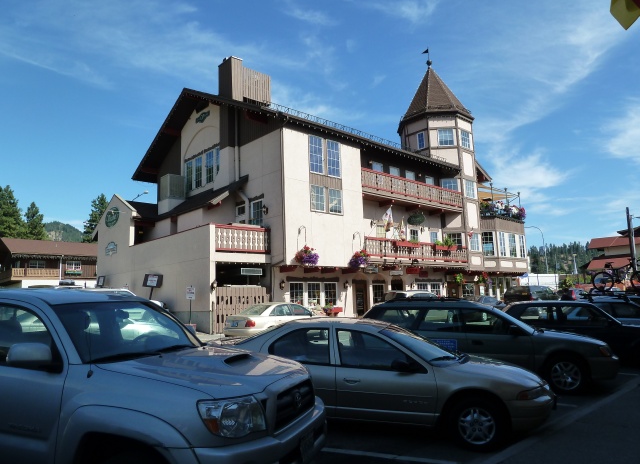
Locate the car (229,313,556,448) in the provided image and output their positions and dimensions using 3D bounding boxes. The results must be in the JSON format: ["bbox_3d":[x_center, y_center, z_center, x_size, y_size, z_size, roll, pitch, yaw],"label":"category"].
[{"bbox_3d":[0.610,1.885,6.330,4.730,1.390,1.820,-3,-7,15],"label":"car"}]

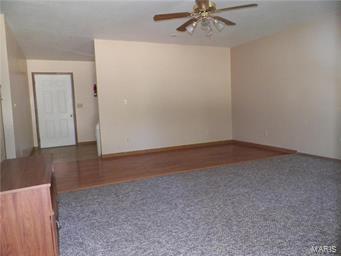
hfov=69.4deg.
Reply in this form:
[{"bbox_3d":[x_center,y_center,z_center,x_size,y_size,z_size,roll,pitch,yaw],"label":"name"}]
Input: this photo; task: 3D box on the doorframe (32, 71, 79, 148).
[{"bbox_3d":[-3.220,-0.487,6.920,0.920,2.030,0.060,-5,6,-23],"label":"doorframe"}]

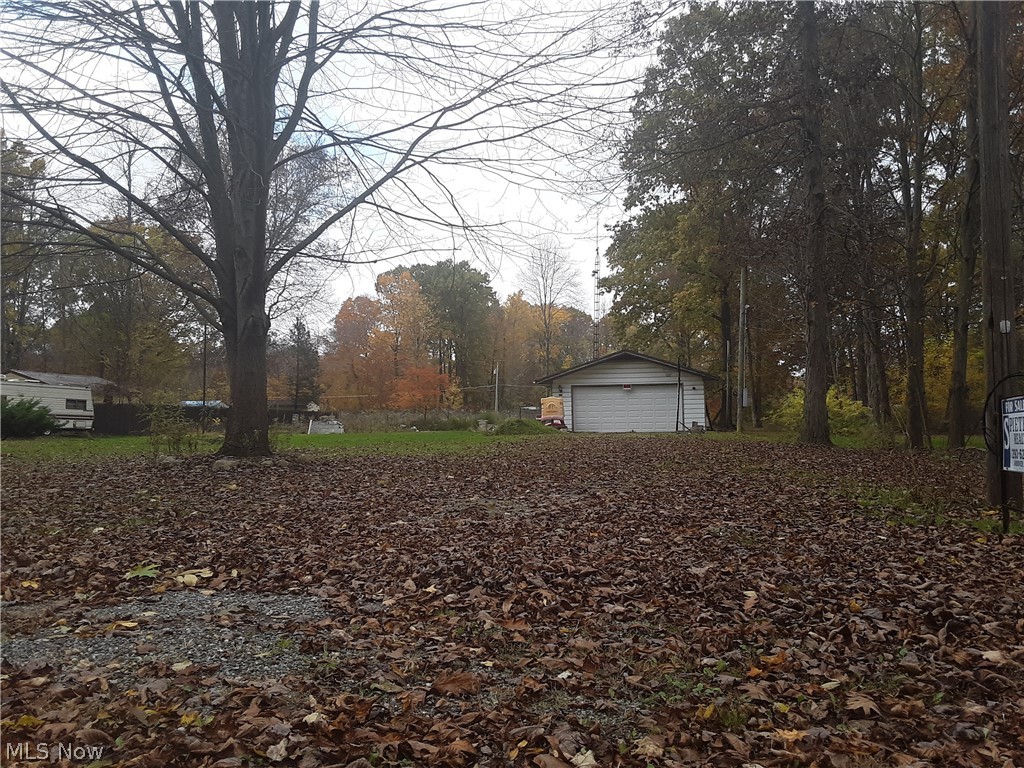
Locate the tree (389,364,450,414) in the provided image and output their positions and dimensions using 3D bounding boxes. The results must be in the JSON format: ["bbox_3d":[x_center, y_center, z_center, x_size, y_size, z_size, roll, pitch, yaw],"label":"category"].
[{"bbox_3d":[-6.030,0.489,54.000,3.800,3.600,3.600,-1,-1,0],"label":"tree"}]

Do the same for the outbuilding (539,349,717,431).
[{"bbox_3d":[5.782,0.407,40.634,8.106,3.719,7.600,-2,-1,10],"label":"outbuilding"}]

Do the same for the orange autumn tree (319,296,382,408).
[{"bbox_3d":[-13.648,-2.409,70.000,5.300,9.900,5.200,-1,-1,0],"label":"orange autumn tree"}]

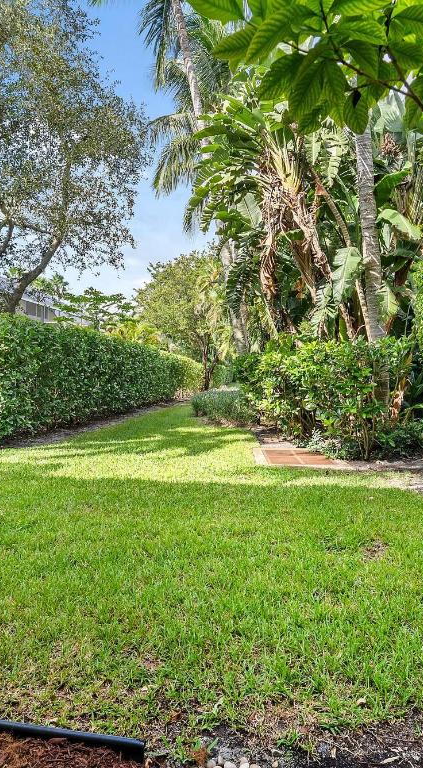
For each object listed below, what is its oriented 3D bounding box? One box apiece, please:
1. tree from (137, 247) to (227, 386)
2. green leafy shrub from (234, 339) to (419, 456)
[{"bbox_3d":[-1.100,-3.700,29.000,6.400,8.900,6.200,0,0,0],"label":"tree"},{"bbox_3d":[1.950,0.200,8.900,2.900,2.000,2.300,0,0,0],"label":"green leafy shrub"}]

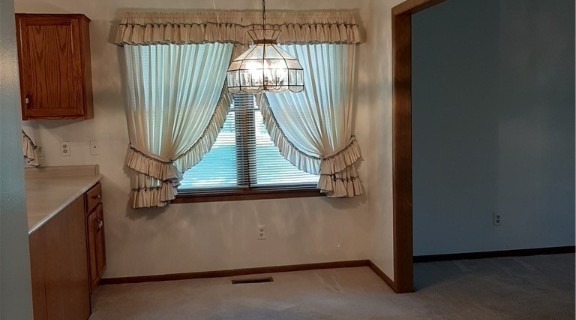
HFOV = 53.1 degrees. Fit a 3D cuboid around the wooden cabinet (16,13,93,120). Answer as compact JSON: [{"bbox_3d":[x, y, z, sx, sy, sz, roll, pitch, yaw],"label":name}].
[{"bbox_3d":[-1.749,-0.690,4.378,0.462,0.770,0.320,-2,5,-9],"label":"wooden cabinet"}]

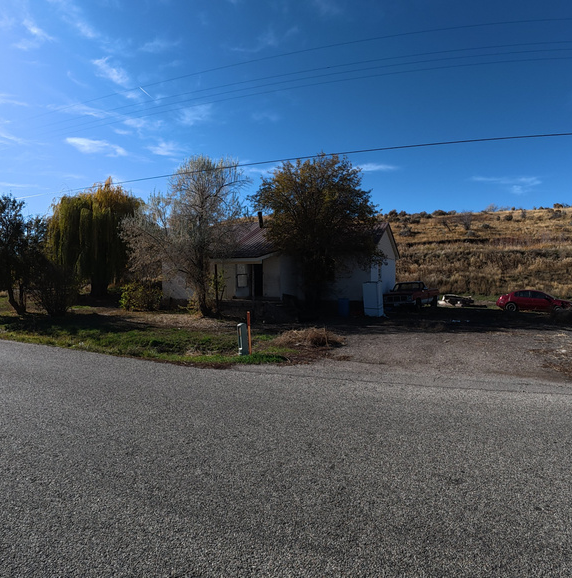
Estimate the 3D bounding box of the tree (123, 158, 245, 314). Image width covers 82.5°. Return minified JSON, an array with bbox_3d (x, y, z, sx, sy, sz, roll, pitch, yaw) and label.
[{"bbox_3d":[-5.450,-2.800,17.700,6.300,8.500,5.800,0,0,-18],"label":"tree"}]

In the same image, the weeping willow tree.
[{"bbox_3d":[-14.390,-3.870,24.500,6.300,9.200,6.300,0,0,-30],"label":"weeping willow tree"}]

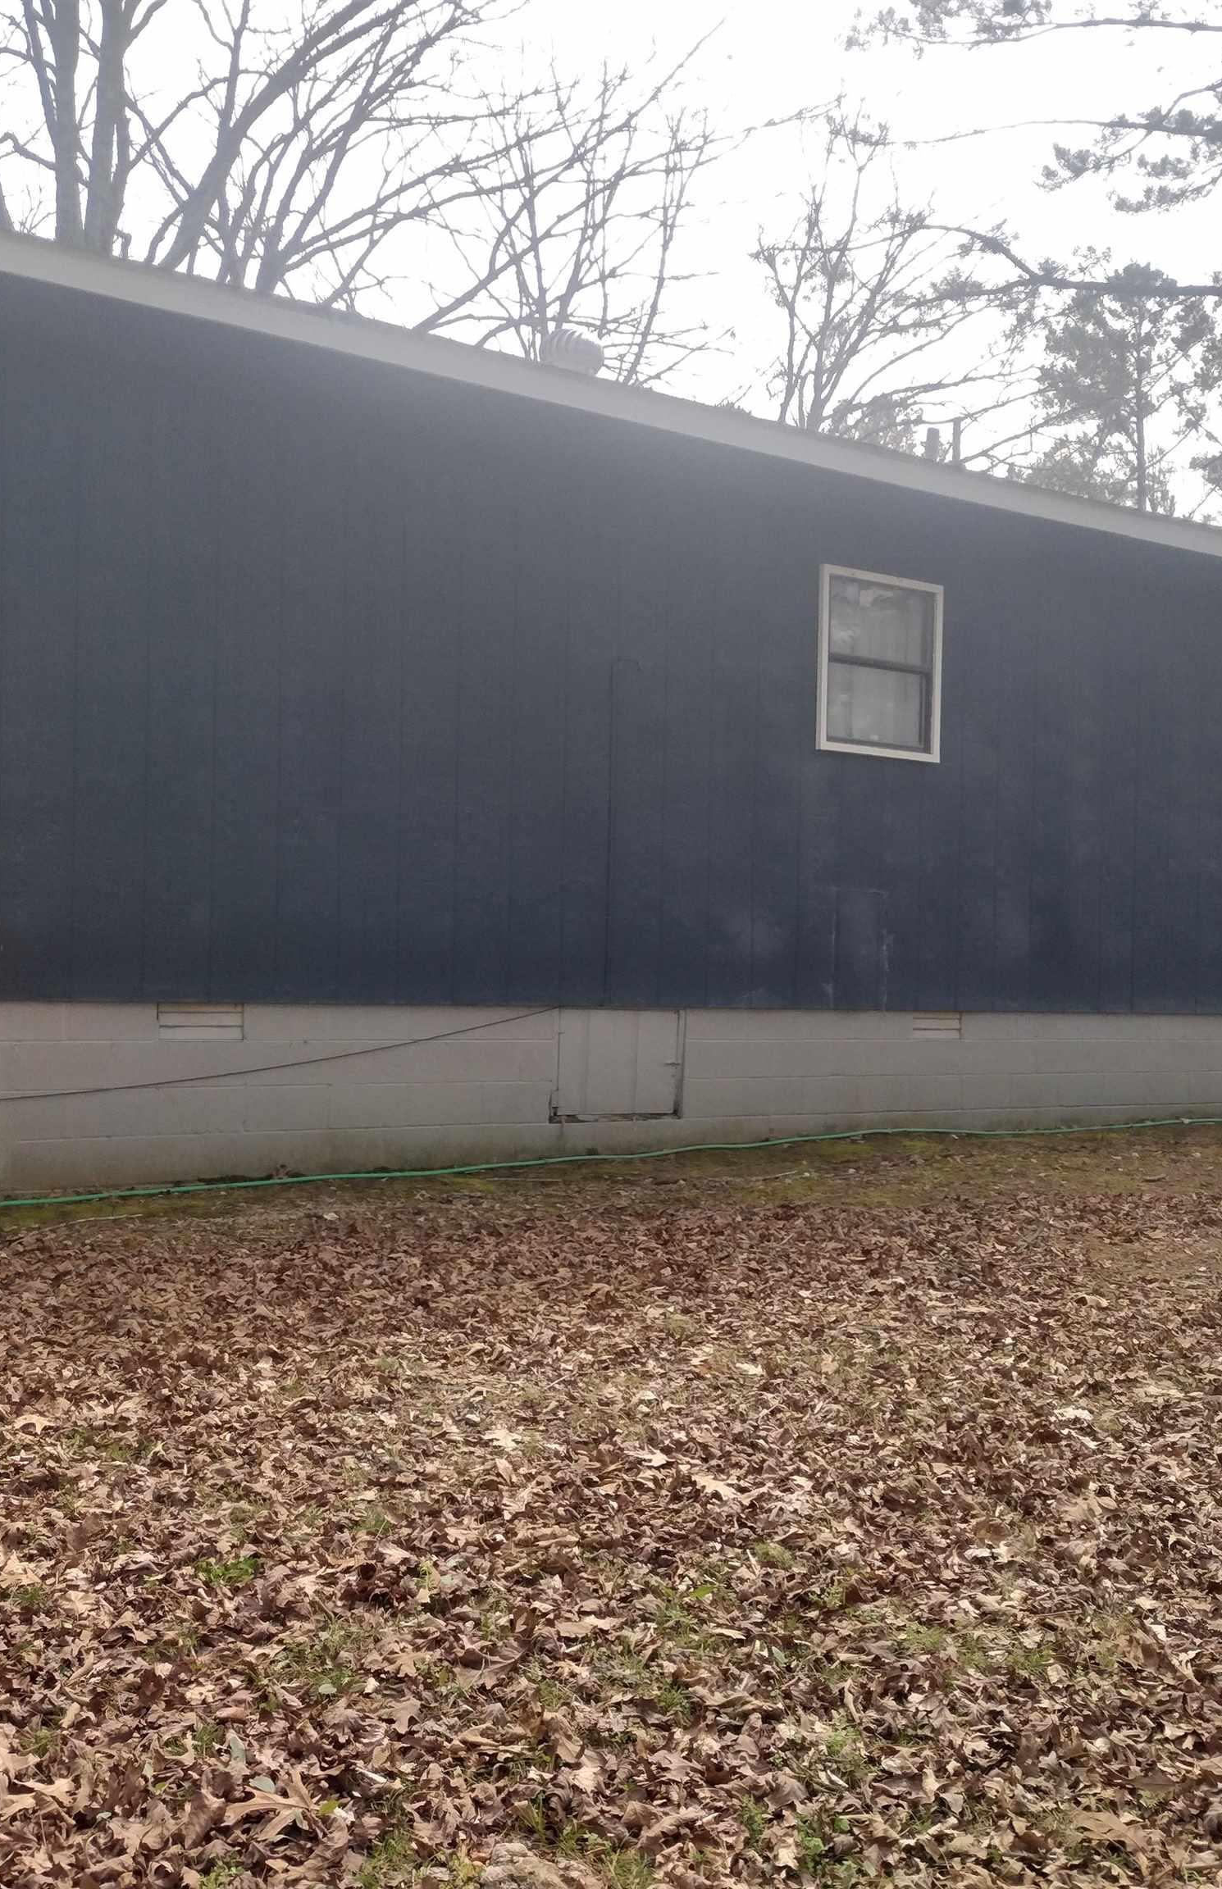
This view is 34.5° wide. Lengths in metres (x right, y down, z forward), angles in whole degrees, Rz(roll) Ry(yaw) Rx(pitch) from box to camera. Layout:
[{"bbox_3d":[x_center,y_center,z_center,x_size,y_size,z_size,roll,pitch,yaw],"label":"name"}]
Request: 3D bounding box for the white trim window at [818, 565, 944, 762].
[{"bbox_3d":[1.470,-1.516,10.722,0.900,1.000,0.100,2,-1,-36],"label":"white trim window"}]

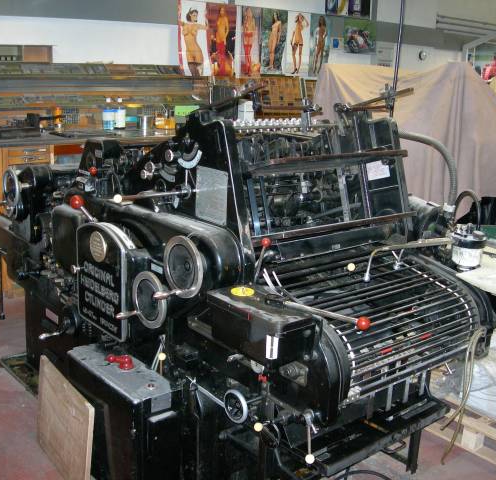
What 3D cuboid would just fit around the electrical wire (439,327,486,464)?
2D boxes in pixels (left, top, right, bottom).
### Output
[{"bbox_3d":[0.821,0.605,2.700,0.130,0.530,0.090,7,15,18],"label":"electrical wire"}]

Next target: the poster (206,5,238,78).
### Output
[{"bbox_3d":[-0.221,-1.665,5.850,0.295,0.605,0.010,-9,19,-39],"label":"poster"}]

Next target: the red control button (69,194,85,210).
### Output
[{"bbox_3d":[-0.654,-0.143,2.680,0.053,0.053,0.053,-9,19,-39],"label":"red control button"}]

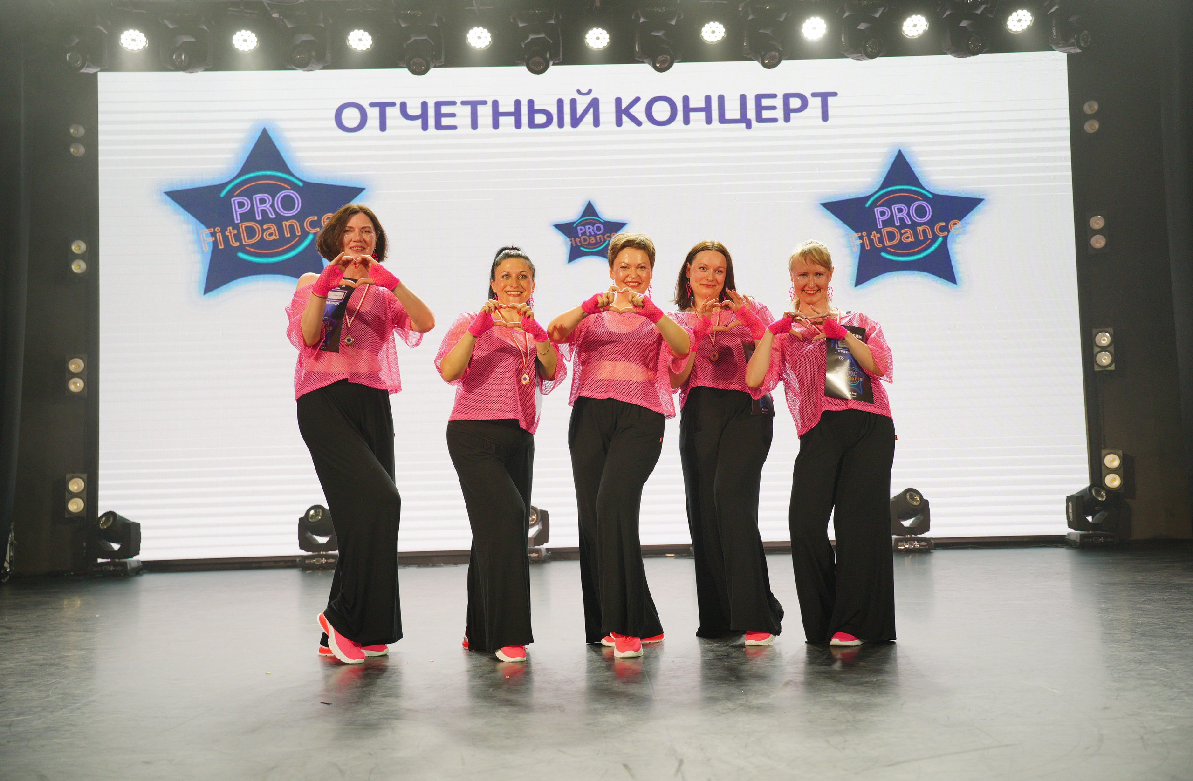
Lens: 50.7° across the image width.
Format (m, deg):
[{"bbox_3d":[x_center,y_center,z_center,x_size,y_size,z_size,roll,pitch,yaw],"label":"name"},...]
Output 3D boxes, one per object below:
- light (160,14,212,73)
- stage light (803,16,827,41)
[{"bbox_3d":[-3.125,-2.666,9.622,0.360,0.461,0.380,-1,-4,-1],"label":"light"},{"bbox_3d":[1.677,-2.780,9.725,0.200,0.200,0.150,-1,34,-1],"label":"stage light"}]

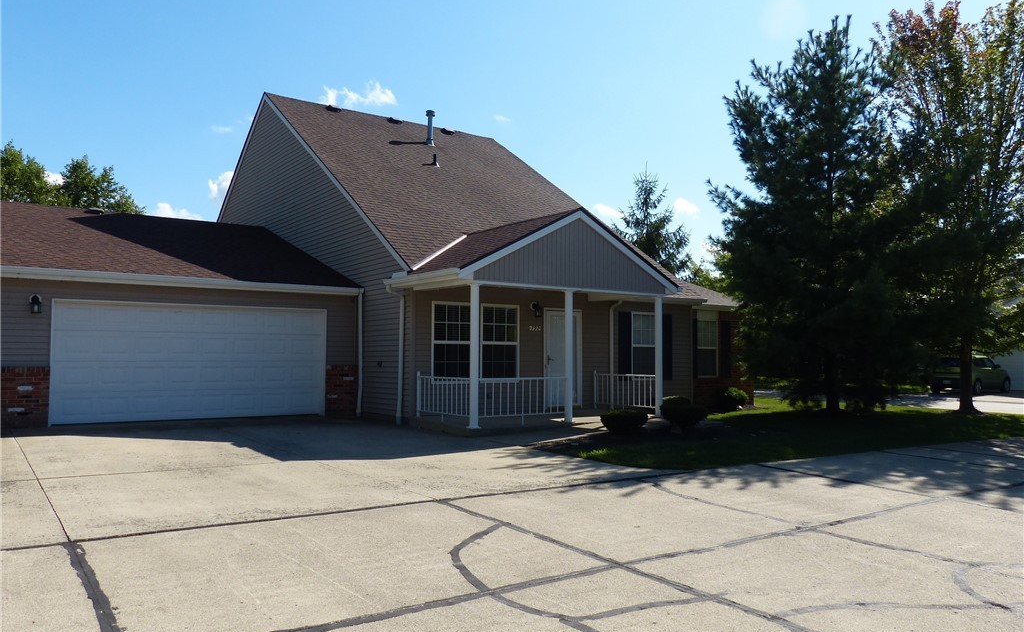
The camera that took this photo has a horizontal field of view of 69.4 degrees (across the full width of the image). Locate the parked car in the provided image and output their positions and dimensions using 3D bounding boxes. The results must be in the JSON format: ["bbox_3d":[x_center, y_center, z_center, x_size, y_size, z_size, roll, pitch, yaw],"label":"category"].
[{"bbox_3d":[20.100,2.580,32.500,4.150,1.620,1.800,2,-4,-37],"label":"parked car"}]

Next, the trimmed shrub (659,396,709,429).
[{"bbox_3d":[3.080,1.750,13.300,0.900,0.620,0.850,0,-3,0],"label":"trimmed shrub"}]

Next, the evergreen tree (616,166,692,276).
[{"bbox_3d":[6.420,-1.700,33.300,4.500,10.200,4.500,0,-3,0],"label":"evergreen tree"}]

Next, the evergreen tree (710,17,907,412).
[{"bbox_3d":[8.050,-2.830,19.850,5.400,10.650,5.300,0,-3,0],"label":"evergreen tree"}]

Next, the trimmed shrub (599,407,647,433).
[{"bbox_3d":[1.920,1.780,12.600,0.820,0.480,0.800,0,-3,0],"label":"trimmed shrub"}]

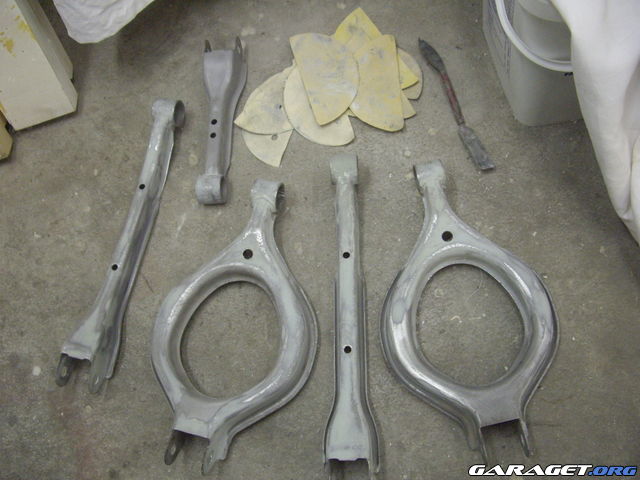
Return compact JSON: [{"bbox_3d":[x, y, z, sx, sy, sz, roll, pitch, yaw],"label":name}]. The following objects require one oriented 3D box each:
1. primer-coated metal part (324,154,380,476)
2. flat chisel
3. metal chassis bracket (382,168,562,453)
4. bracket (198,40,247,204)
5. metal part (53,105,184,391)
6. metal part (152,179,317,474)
[{"bbox_3d":[0.032,0.079,0.801,0.058,0.042,0.392,-4,67,9],"label":"primer-coated metal part"},{"bbox_3d":[0.172,-0.179,0.898,0.019,0.016,0.212,-22,66,1],"label":"flat chisel"},{"bbox_3d":[0.157,0.067,0.781,0.188,0.046,0.351,-14,66,4],"label":"metal chassis bracket"},{"bbox_3d":[-0.134,-0.171,0.935,0.059,0.042,0.260,-4,67,9],"label":"bracket"},{"bbox_3d":[-0.244,-0.006,0.886,0.054,0.042,0.392,8,69,13],"label":"metal part"},{"bbox_3d":[-0.095,0.089,0.817,0.183,0.046,0.353,10,70,14],"label":"metal part"}]

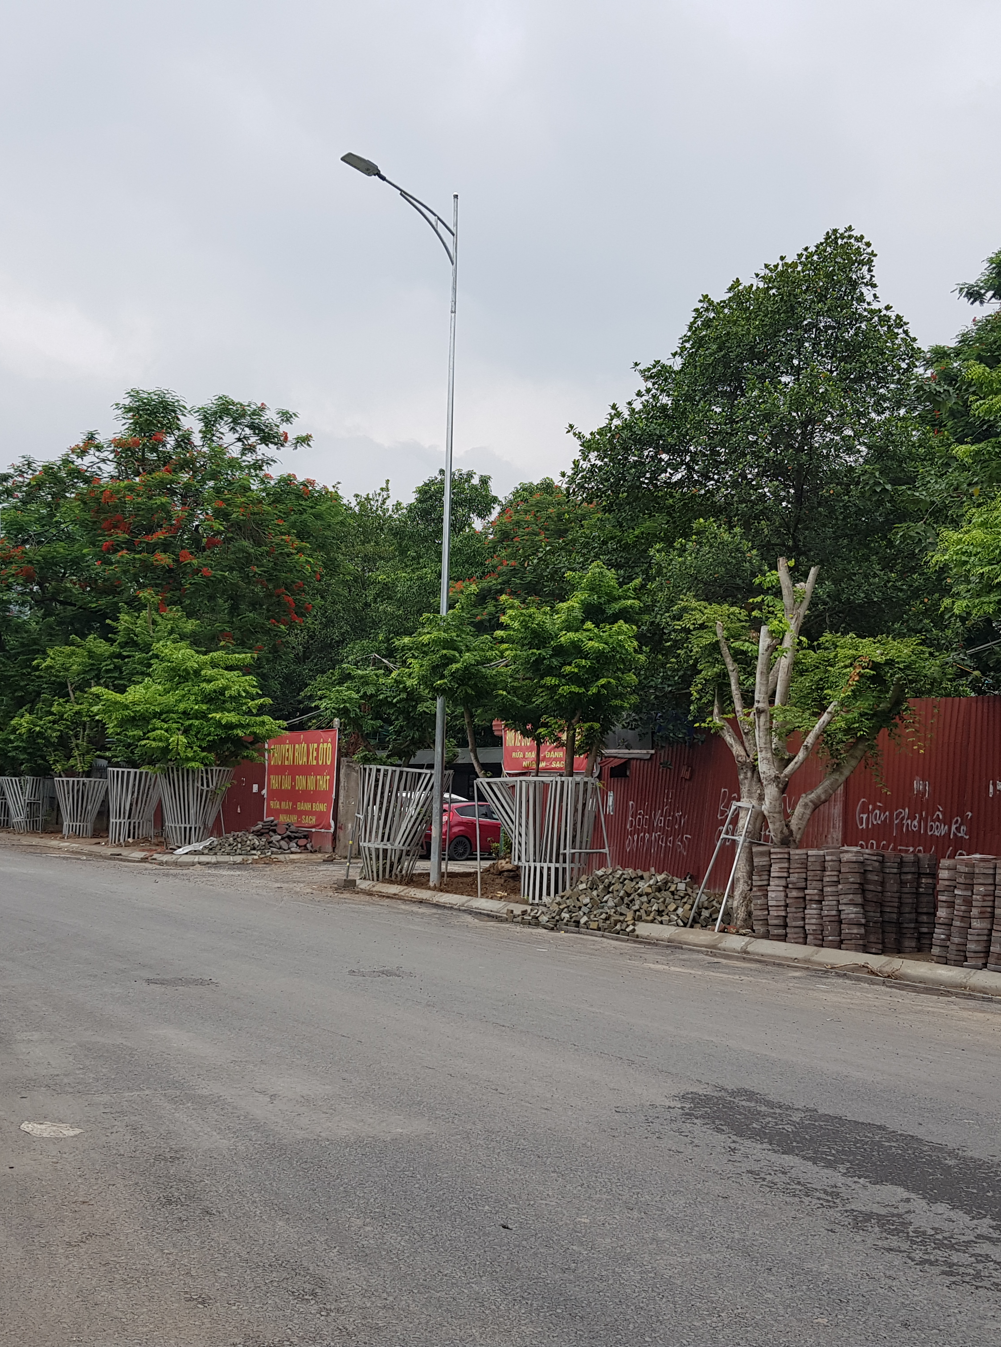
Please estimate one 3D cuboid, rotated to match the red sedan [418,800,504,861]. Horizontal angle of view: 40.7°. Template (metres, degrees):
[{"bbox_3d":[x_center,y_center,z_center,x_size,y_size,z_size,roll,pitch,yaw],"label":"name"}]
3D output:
[{"bbox_3d":[0.050,4.123,35.400,4.050,1.470,1.730,4,-6,-22],"label":"red sedan"}]

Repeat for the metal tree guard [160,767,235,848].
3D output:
[{"bbox_3d":[-7.509,3.377,33.500,1.800,1.920,1.700,5,-6,-34],"label":"metal tree guard"}]

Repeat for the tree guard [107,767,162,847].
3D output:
[{"bbox_3d":[-9.690,3.540,35.893,1.400,2.000,1.400,5,-6,-33],"label":"tree guard"}]

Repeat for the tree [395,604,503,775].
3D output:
[{"bbox_3d":[-0.643,1.150,20.506,1.800,4.410,1.800,2,-5,0],"label":"tree"}]

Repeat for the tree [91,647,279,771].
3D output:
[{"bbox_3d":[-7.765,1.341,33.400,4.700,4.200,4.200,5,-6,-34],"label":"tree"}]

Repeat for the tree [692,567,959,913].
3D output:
[{"bbox_3d":[3.675,0.890,15.600,3.100,4.170,2.700,5,-6,-34],"label":"tree"}]

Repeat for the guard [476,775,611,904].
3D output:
[{"bbox_3d":[0.629,2.357,19.200,1.900,1.750,1.700,5,-6,-34],"label":"guard"}]

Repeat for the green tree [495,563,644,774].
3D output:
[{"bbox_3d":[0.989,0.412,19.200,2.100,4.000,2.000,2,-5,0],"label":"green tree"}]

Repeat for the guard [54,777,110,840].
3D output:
[{"bbox_3d":[-12.415,3.973,40.082,1.500,1.750,1.500,5,-6,-33],"label":"guard"}]

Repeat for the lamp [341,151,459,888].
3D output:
[{"bbox_3d":[-1.794,-2.557,22.413,2.420,12.080,0.400,5,-6,-33],"label":"lamp"}]

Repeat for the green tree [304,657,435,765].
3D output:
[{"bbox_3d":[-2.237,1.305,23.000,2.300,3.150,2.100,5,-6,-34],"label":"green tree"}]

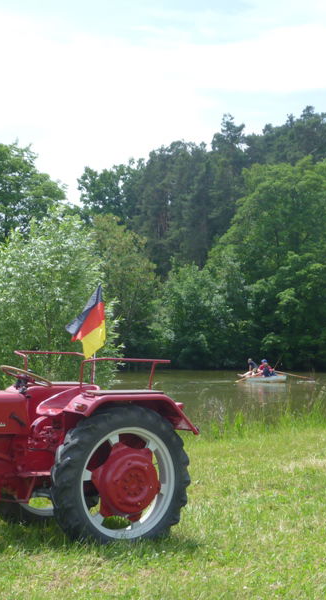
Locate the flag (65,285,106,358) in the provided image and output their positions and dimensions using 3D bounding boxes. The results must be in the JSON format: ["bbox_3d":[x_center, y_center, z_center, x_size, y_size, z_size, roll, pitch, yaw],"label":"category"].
[{"bbox_3d":[-0.681,0.189,10.350,0.420,0.650,0.180,0,-3,-11],"label":"flag"}]

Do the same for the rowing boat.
[{"bbox_3d":[4.896,3.878,58.000,2.800,0.480,1.200,-1,-3,30],"label":"rowing boat"}]

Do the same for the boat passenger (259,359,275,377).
[{"bbox_3d":[5.143,3.396,58.000,0.600,1.050,0.700,1,-3,-27],"label":"boat passenger"}]

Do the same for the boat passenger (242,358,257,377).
[{"bbox_3d":[4.279,3.413,58.300,0.750,1.050,0.580,2,-3,-37],"label":"boat passenger"}]

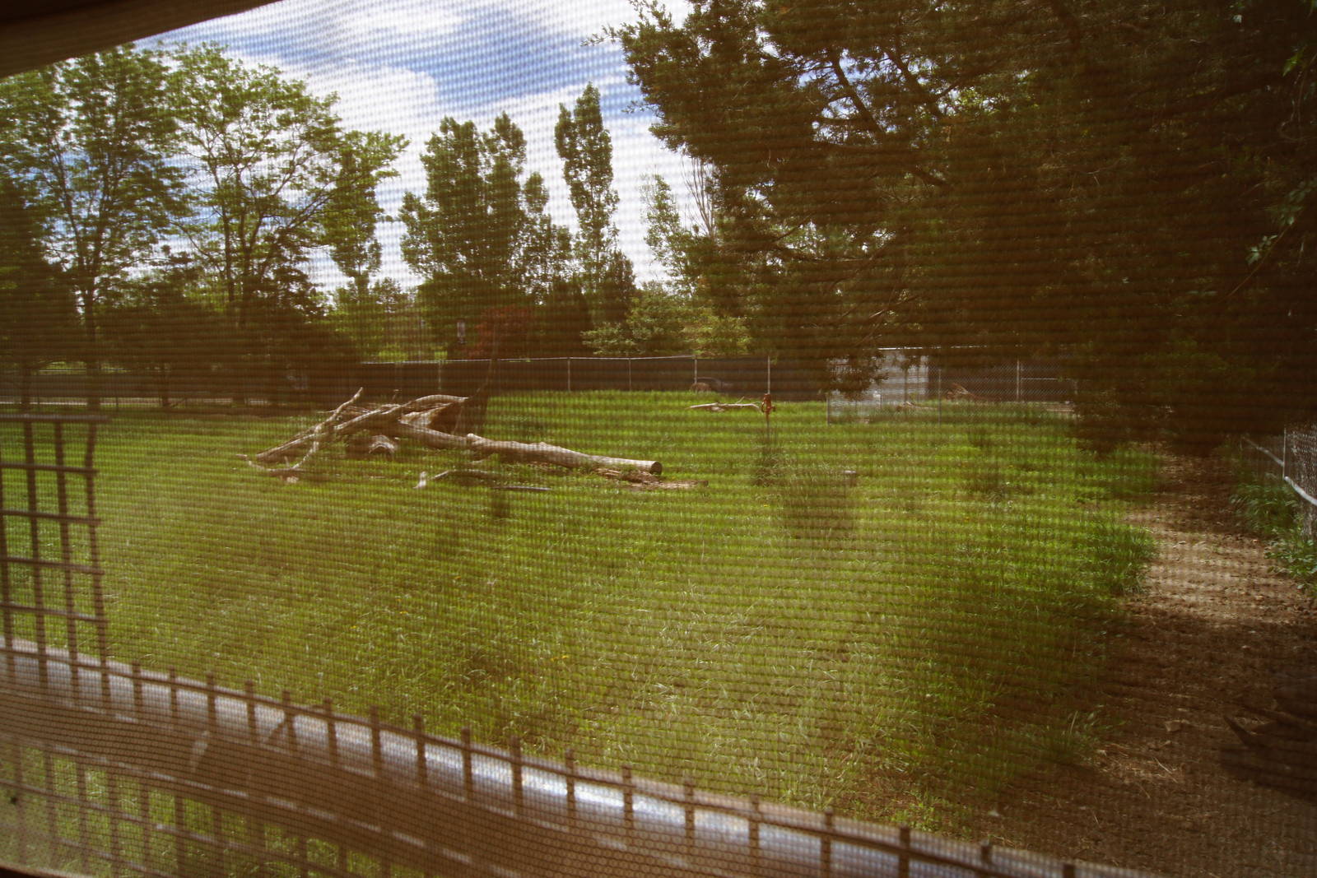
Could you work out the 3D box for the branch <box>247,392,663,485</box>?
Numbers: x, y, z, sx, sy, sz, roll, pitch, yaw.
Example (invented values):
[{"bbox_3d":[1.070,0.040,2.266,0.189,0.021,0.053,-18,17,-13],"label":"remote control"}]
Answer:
[{"bbox_3d":[-2.772,-0.180,13.322,5.700,1.100,2.000,1,4,20],"label":"branch"}]

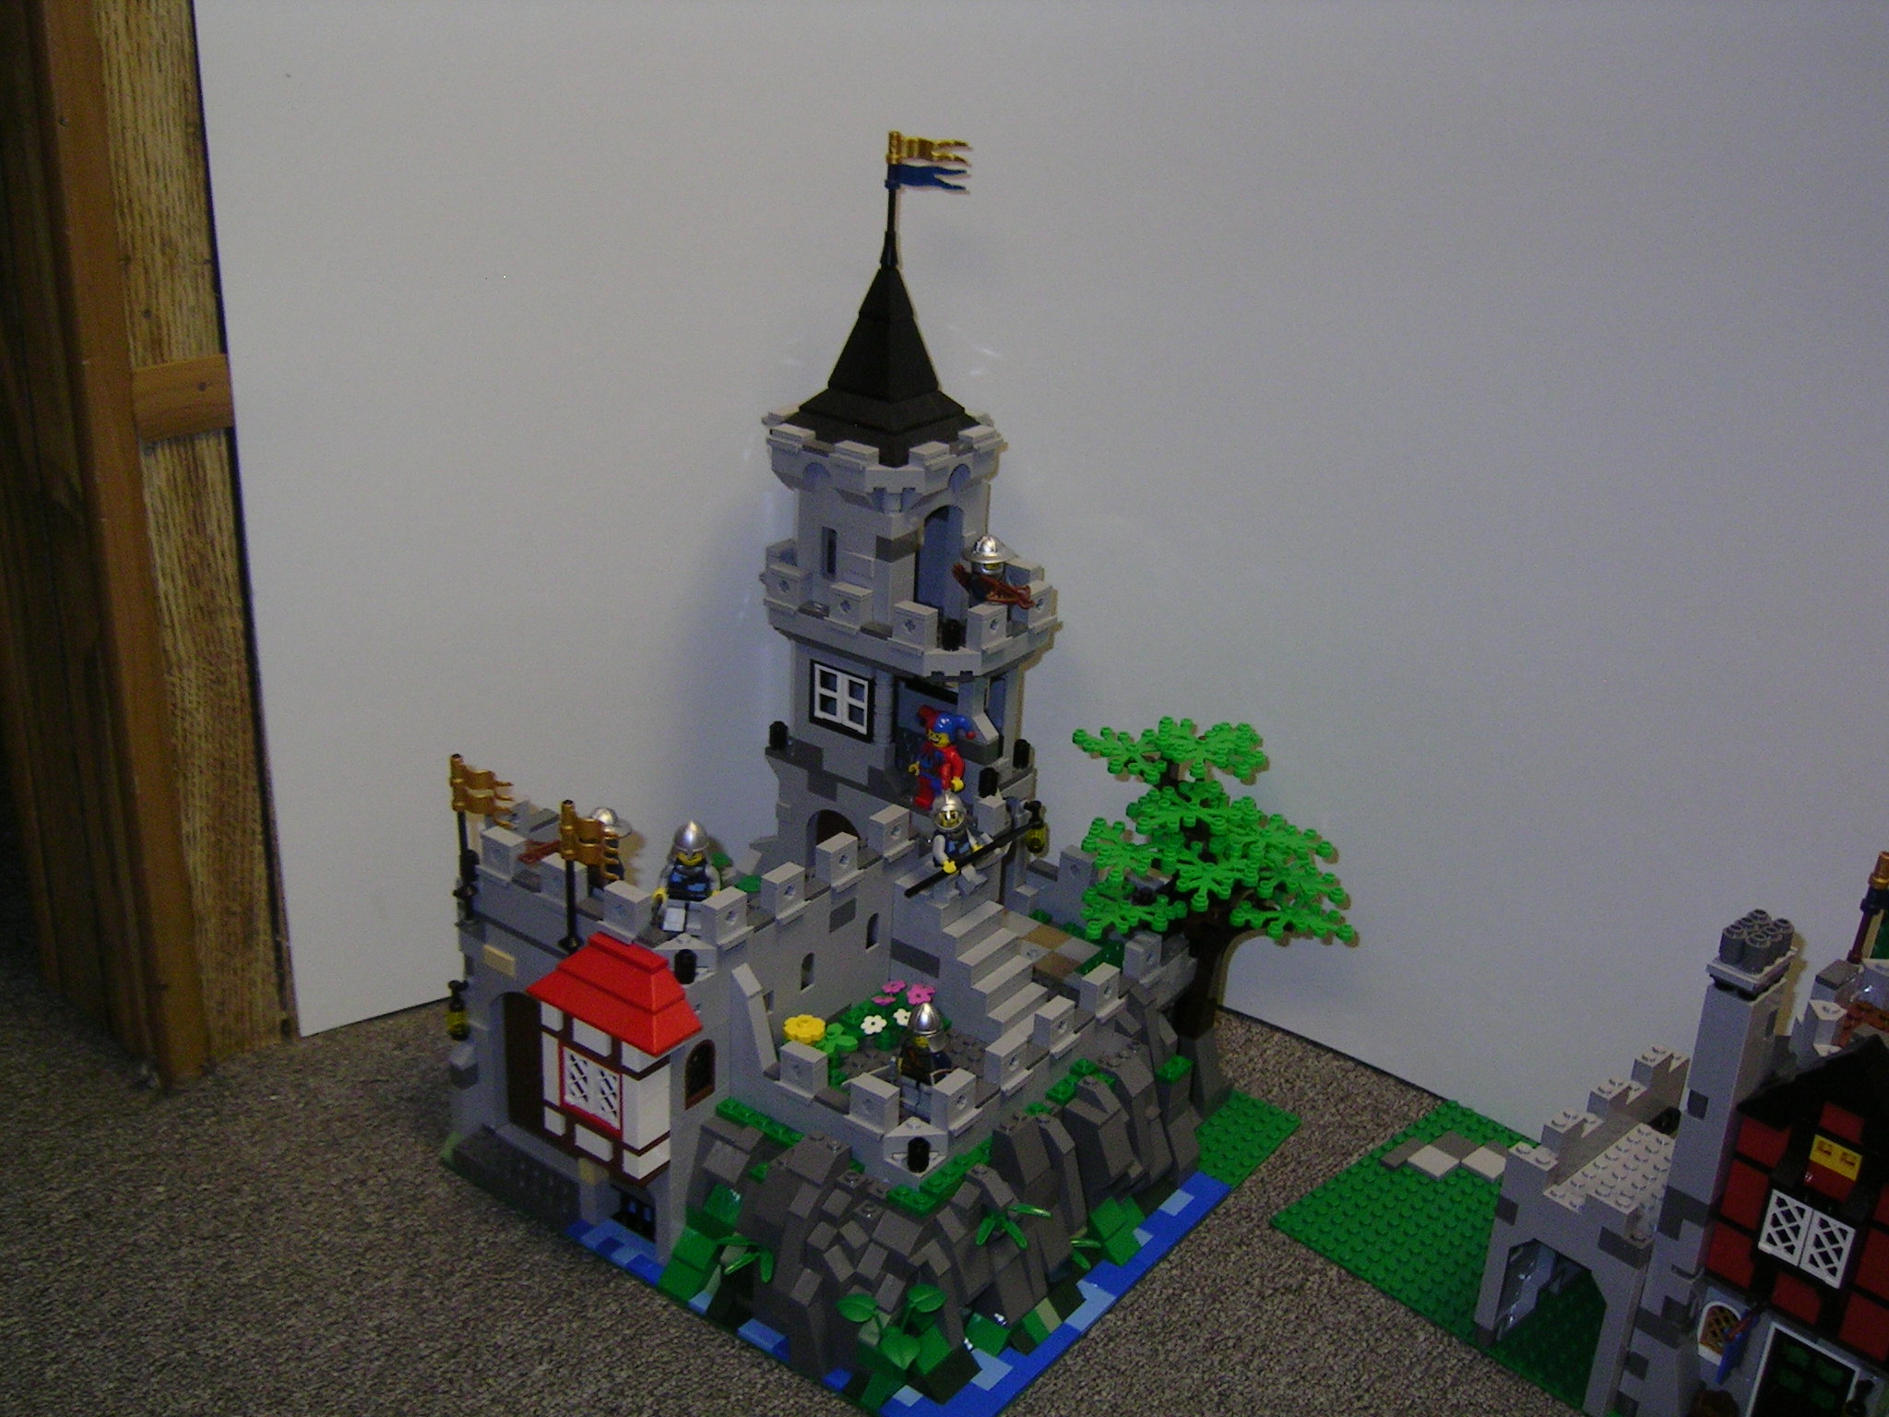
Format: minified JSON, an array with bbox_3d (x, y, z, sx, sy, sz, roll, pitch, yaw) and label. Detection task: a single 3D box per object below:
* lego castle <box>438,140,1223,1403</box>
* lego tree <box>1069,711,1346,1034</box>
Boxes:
[{"bbox_3d":[-0.021,0.002,0.750,0.256,0.398,0.256,18,28,33],"label":"lego castle"},{"bbox_3d":[0.114,0.076,0.821,0.110,0.142,0.110,18,28,33],"label":"lego tree"}]

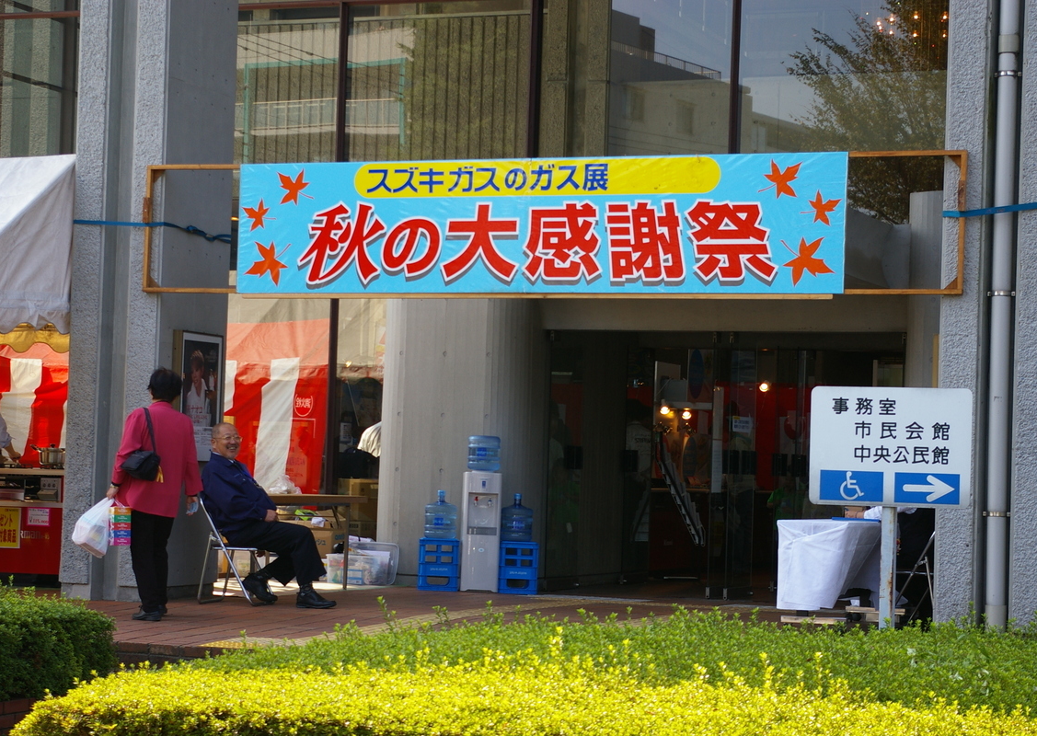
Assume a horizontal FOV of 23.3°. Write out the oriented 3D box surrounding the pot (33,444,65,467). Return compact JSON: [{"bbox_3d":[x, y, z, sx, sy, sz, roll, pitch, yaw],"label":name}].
[{"bbox_3d":[-3.474,0.649,18.800,0.320,0.165,0.210,2,-2,-6],"label":"pot"}]

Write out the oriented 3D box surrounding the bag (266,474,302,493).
[{"bbox_3d":[-1.872,0.929,20.100,0.280,0.165,0.220,2,-2,0],"label":"bag"}]

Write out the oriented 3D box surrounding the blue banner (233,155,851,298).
[{"bbox_3d":[0.069,-0.927,16.479,4.232,0.890,0.050,1,-3,21],"label":"blue banner"}]

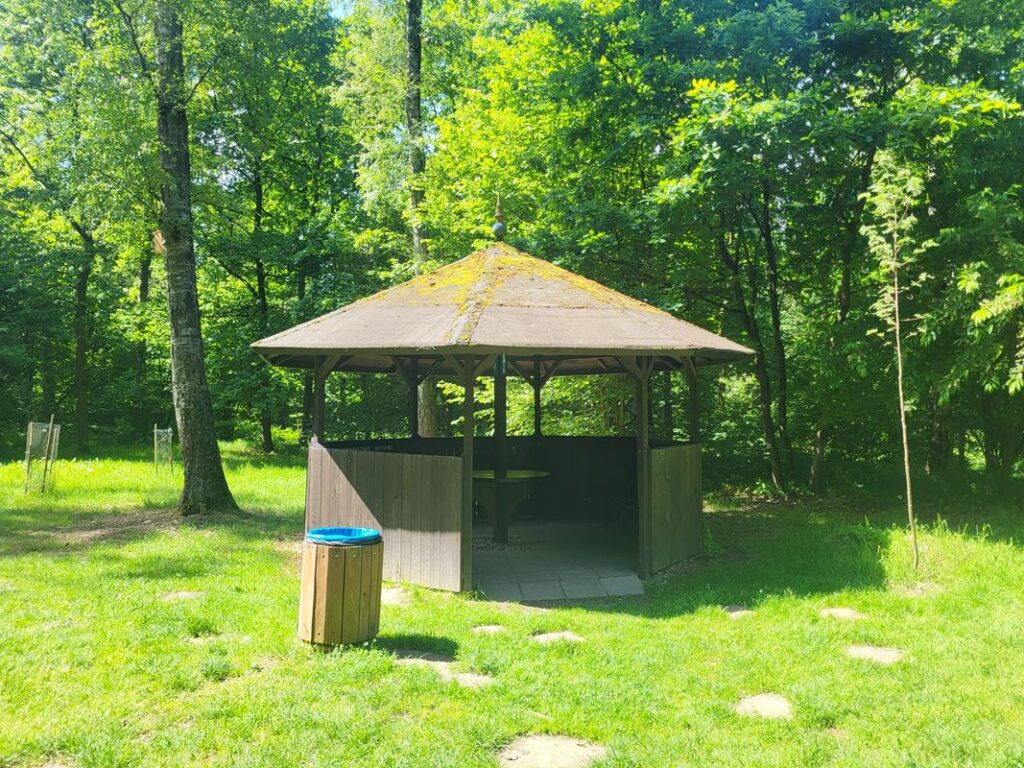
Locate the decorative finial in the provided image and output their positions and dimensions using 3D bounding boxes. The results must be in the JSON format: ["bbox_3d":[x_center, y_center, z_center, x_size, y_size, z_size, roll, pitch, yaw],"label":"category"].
[{"bbox_3d":[-0.150,-1.892,8.714,0.160,0.558,0.160,0,-1,-15],"label":"decorative finial"}]

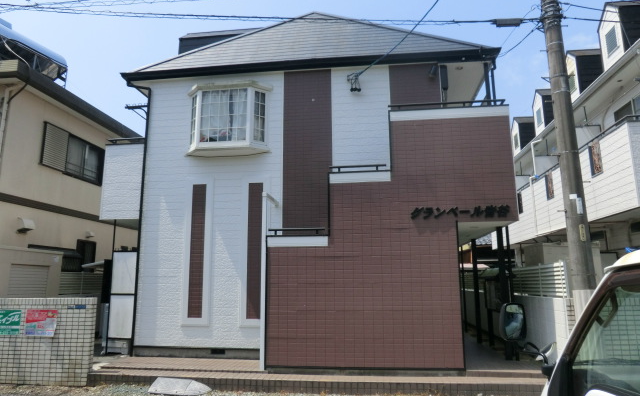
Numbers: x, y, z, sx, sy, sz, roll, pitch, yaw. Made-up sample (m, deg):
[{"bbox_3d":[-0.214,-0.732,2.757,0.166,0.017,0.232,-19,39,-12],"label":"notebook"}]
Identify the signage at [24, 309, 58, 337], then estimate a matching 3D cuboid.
[{"bbox_3d":[-4.620,2.070,7.350,0.570,0.420,0.020,-1,-10,5],"label":"signage"}]

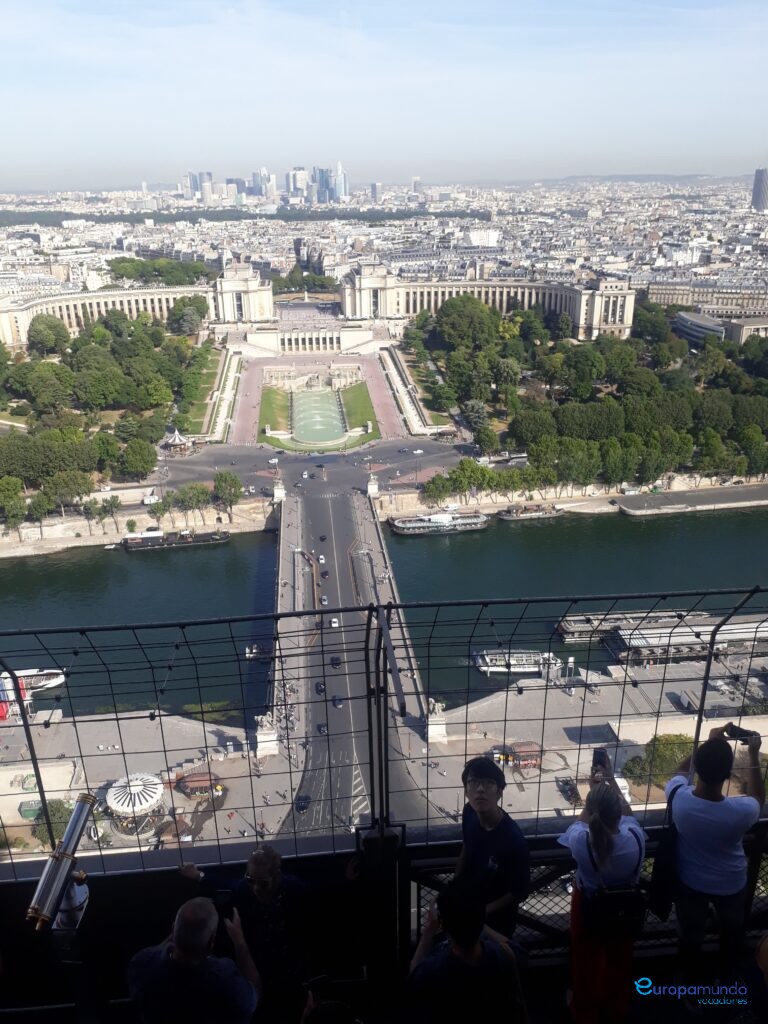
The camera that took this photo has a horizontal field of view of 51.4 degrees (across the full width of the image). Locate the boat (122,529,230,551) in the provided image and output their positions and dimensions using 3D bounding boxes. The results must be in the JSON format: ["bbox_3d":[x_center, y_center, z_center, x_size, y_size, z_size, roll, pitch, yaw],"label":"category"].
[{"bbox_3d":[-77.661,9.777,300.196,39.300,4.200,5.800,-5,23,-12],"label":"boat"}]

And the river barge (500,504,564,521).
[{"bbox_3d":[60.301,-0.053,326.732,27.500,3.600,5.400,-4,23,-10],"label":"river barge"}]

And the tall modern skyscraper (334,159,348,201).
[{"bbox_3d":[-221.793,-1727.082,4192.817,70.000,230.000,62.000,-1,23,-3],"label":"tall modern skyscraper"}]

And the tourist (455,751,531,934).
[{"bbox_3d":[0.523,1.940,3.920,0.500,1.720,0.320,12,25,26],"label":"tourist"}]

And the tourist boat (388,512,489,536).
[{"bbox_3d":[21.576,4.064,314.139,40.300,5.200,8.500,-4,23,-9],"label":"tourist boat"}]

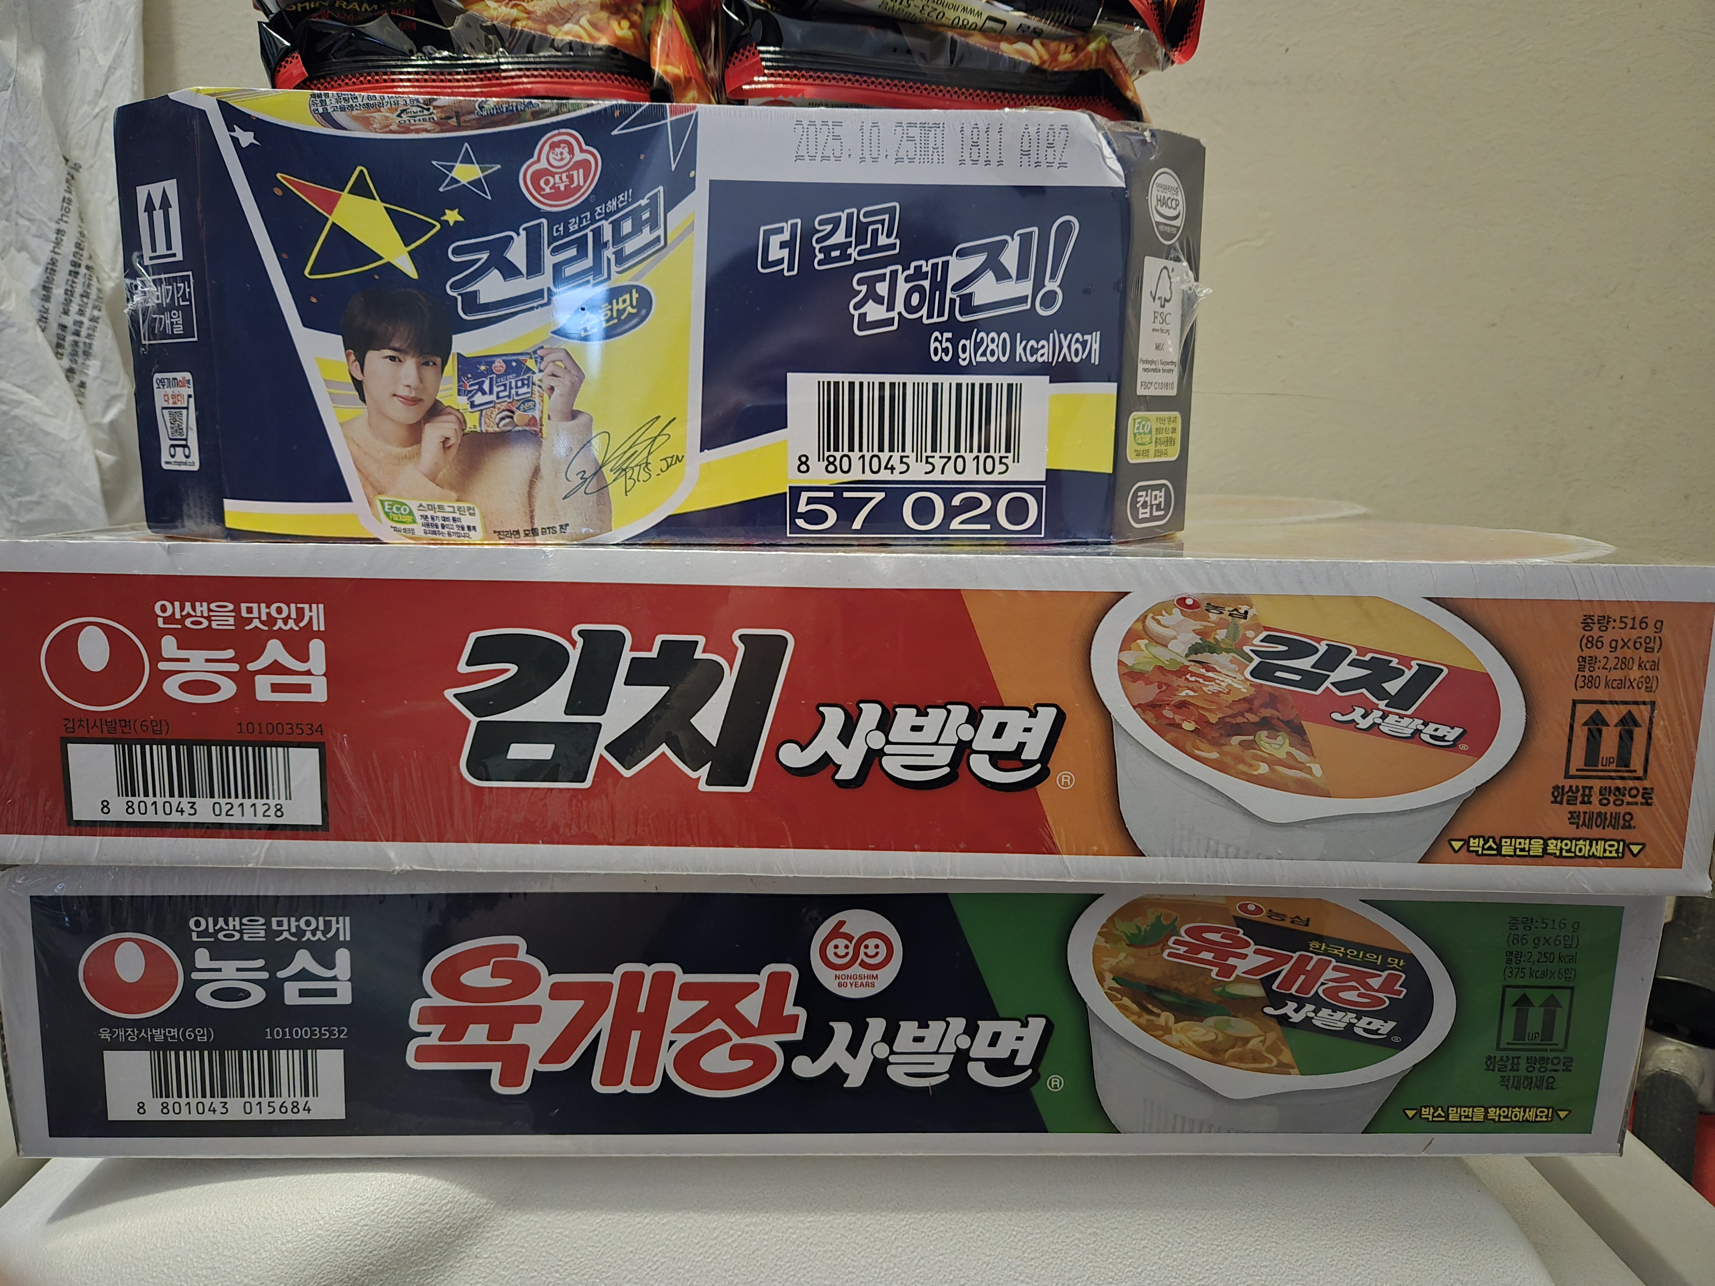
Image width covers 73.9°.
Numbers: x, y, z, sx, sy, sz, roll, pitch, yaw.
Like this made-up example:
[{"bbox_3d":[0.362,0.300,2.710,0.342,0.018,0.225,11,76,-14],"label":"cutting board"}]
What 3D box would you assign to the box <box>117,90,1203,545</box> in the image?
[{"bbox_3d":[-0.054,-0.097,0.392,0.290,0.110,0.195,0,9,-5],"label":"box"}]

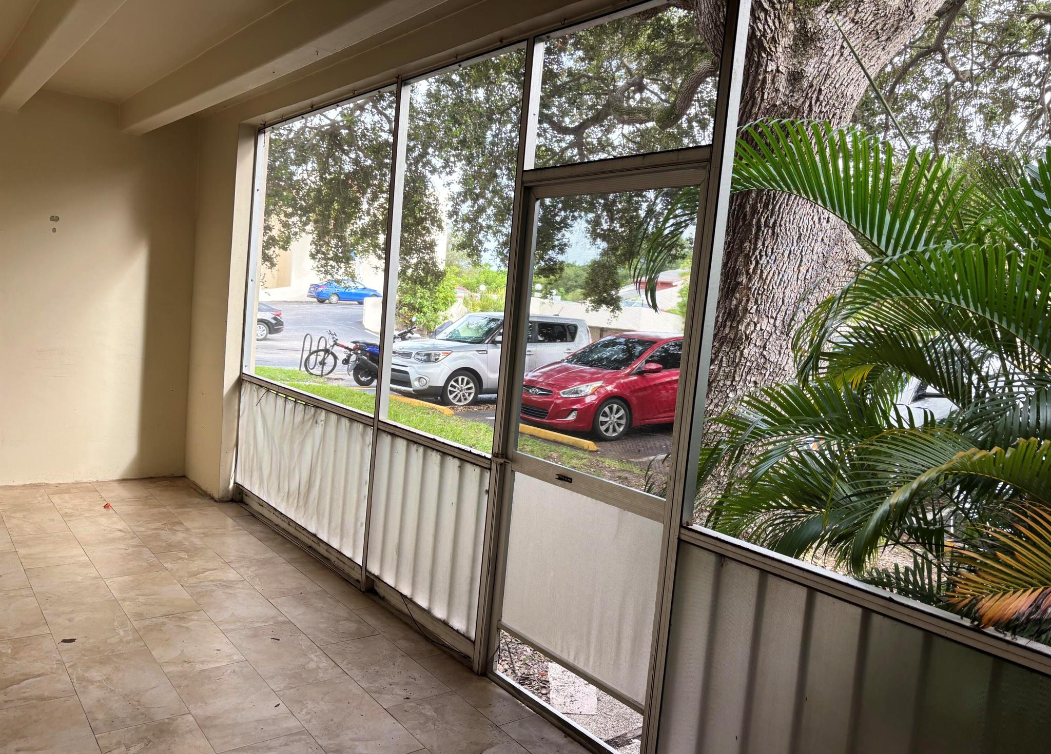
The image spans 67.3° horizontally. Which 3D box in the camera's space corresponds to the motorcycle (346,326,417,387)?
[{"bbox_3d":[-2.665,-0.408,15.312,1.880,1.150,0.720,0,7,-45],"label":"motorcycle"}]

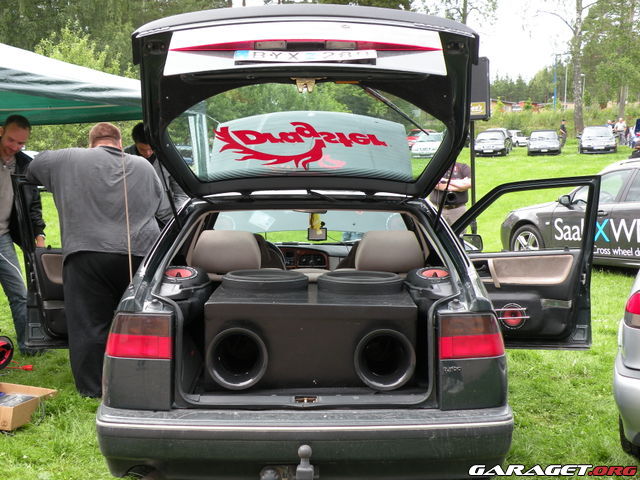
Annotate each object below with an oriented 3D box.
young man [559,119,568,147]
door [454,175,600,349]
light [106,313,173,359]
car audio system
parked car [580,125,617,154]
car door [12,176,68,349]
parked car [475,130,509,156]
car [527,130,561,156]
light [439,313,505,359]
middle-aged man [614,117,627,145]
[{"bbox_3d":[15.417,-6.718,65.500,0.380,1.770,0.500,-5,8,-40],"label":"young man"},{"bbox_3d":[1.283,0.135,6.908,1.130,1.140,0.240,1,6,9],"label":"door"},{"bbox_3d":[-0.708,0.375,4.070,0.280,0.175,0.190,1,6,8],"label":"light"},{"bbox_3d":[0.024,0.380,4.500,1.050,0.420,0.600,0,6,-1],"label":"car audio system"},{"bbox_3d":[13.908,-4.978,51.800,1.760,1.420,4.500,1,6,13],"label":"parked car"},{"bbox_3d":[-1.461,0.135,6.908,1.130,1.140,0.240,-1,6,-9],"label":"car door"},{"bbox_3d":[9.303,-5.203,56.000,1.720,1.400,4.550,1,6,6],"label":"parked car"},{"bbox_3d":[11.941,-5.142,55.000,1.700,1.400,4.500,1,6,11],"label":"car"},{"bbox_3d":[0.597,0.375,4.070,0.280,0.175,0.190,-1,6,-8],"label":"light"},{"bbox_3d":[19.174,-6.903,66.000,0.450,1.770,0.580,-4,8,-35],"label":"middle-aged man"}]

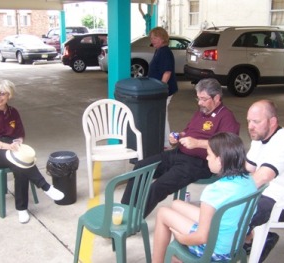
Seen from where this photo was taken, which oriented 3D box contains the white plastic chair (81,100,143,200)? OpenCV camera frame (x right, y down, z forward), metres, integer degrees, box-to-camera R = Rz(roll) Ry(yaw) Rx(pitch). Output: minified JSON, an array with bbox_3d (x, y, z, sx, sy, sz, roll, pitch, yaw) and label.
[{"bbox_3d":[-0.312,0.159,3.879,0.560,0.880,0.590,-2,15,-12],"label":"white plastic chair"}]

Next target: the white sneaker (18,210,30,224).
[{"bbox_3d":[-1.016,0.700,3.294,0.095,0.096,0.255,-6,16,-24],"label":"white sneaker"}]

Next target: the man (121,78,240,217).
[{"bbox_3d":[0.282,0.185,3.119,1.000,1.220,0.570,-5,16,-23],"label":"man"}]

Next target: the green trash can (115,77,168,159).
[{"bbox_3d":[0.002,-0.144,4.791,0.540,1.030,0.540,-8,17,-31],"label":"green trash can"}]

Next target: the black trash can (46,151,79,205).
[{"bbox_3d":[-0.727,0.443,3.607,0.275,0.450,0.275,1,14,0],"label":"black trash can"}]

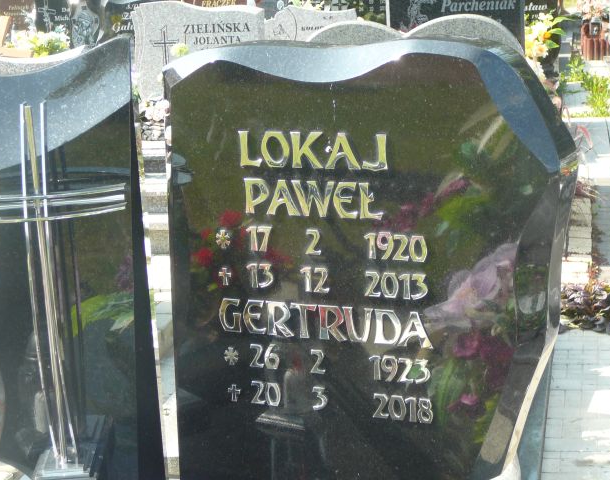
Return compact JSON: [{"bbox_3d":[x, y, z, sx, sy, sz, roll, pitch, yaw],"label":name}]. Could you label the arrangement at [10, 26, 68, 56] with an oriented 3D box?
[{"bbox_3d":[-2.136,-1.603,10.600,0.460,0.280,0.390,2,13,12],"label":"arrangement"}]

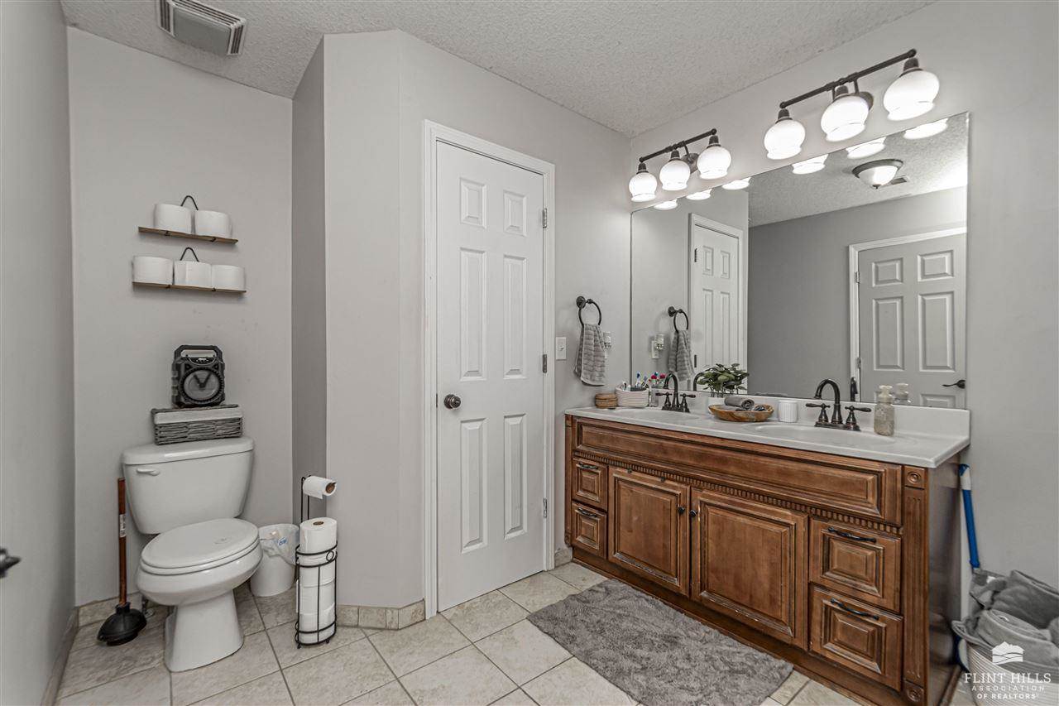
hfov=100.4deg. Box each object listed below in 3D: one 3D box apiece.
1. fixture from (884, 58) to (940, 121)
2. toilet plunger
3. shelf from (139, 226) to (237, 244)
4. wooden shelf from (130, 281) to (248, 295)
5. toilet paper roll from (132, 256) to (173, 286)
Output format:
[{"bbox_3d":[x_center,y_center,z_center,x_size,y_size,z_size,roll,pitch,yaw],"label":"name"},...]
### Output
[{"bbox_3d":[1.327,-0.924,1.536,0.148,0.168,0.148,0,1,-39],"label":"fixture"},{"bbox_3d":[-1.621,0.816,1.763,0.145,0.637,0.145,0,1,-39],"label":"toilet plunger"},{"bbox_3d":[-1.515,-0.512,1.975,0.344,0.013,0.122,0,1,-39],"label":"shelf"},{"bbox_3d":[-1.512,-0.281,1.980,0.394,0.013,0.122,0,1,-39],"label":"wooden shelf"},{"bbox_3d":[-1.636,-0.353,1.917,0.129,0.107,0.129,0,0,-38],"label":"toilet paper roll"}]

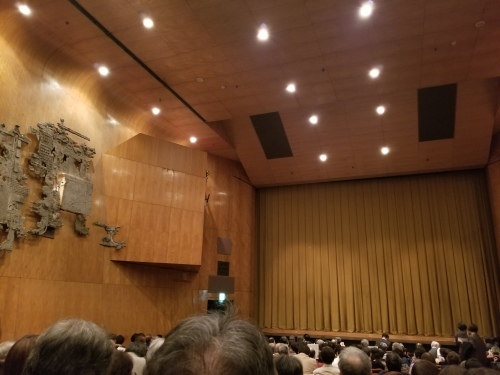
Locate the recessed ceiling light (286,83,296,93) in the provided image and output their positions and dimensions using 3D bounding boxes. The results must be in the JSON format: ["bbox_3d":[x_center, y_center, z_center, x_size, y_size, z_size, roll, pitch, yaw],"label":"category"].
[{"bbox_3d":[1.418,-3.410,12.832,0.250,0.130,0.250,-5,-14,20],"label":"recessed ceiling light"}]

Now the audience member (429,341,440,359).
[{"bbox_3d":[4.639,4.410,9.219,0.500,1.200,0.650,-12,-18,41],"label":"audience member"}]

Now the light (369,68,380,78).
[{"bbox_3d":[3.929,-3.627,11.857,0.250,0.130,0.250,-5,-14,20],"label":"light"}]

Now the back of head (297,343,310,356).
[{"bbox_3d":[0.848,2.561,5.972,0.180,0.240,0.210,-5,-14,20],"label":"back of head"}]

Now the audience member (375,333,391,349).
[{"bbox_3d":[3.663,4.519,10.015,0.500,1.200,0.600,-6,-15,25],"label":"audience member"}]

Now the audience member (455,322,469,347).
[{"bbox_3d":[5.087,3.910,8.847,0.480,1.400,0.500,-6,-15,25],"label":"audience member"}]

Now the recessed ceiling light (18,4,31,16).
[{"bbox_3d":[-5.792,-4.576,9.653,0.250,0.130,0.250,-5,-14,20],"label":"recessed ceiling light"}]

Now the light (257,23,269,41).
[{"bbox_3d":[0.369,-4.209,10.265,0.250,0.130,0.250,-5,-14,20],"label":"light"}]

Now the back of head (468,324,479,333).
[{"bbox_3d":[5.150,3.254,8.653,0.180,0.240,0.210,-1,-14,5],"label":"back of head"}]

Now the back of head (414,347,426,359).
[{"bbox_3d":[2.915,2.823,6.431,0.180,0.240,0.210,-2,-14,10],"label":"back of head"}]

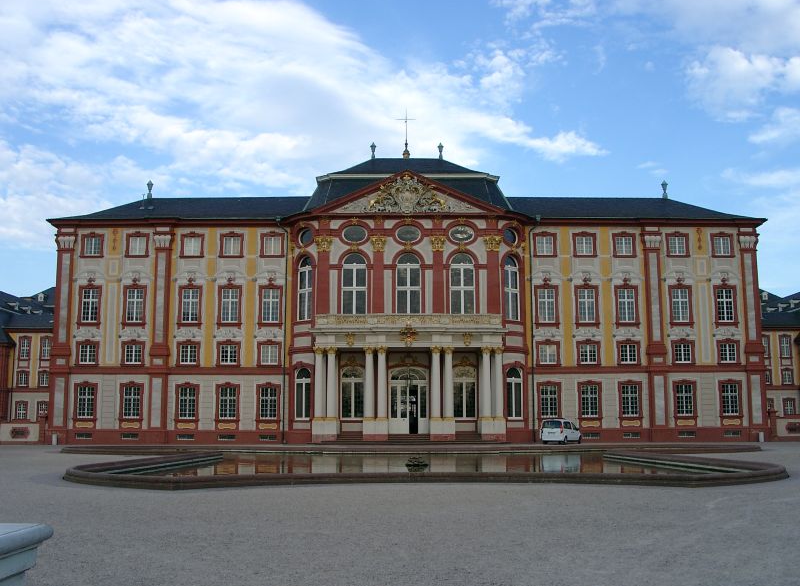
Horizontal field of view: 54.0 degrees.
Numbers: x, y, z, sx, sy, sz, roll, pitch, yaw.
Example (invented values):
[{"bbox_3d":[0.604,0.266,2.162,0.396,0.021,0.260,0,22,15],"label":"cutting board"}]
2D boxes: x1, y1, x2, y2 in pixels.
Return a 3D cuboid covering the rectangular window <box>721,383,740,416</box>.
[{"bbox_3d":[26.922,8.693,64.042,1.470,2.560,0.250,0,-8,0],"label":"rectangular window"}]

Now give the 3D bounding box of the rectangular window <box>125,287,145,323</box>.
[{"bbox_3d":[-21.273,1.028,63.105,1.501,2.775,0.200,0,-8,-1],"label":"rectangular window"}]

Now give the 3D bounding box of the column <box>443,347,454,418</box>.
[{"bbox_3d":[3.603,6.646,58.013,0.760,5.246,0.760,0,-8,-1],"label":"column"}]

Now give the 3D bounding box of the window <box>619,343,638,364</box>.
[{"bbox_3d":[18.042,4.806,61.908,1.427,1.542,0.250,0,-8,-1],"label":"window"}]

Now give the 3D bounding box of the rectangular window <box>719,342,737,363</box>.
[{"bbox_3d":[25.717,4.746,61.555,1.386,1.581,0.250,0,-8,-1],"label":"rectangular window"}]

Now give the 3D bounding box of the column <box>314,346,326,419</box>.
[{"bbox_3d":[-5.783,6.456,56.877,0.723,5.092,0.723,0,-7,-1],"label":"column"}]

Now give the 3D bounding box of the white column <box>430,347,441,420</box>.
[{"bbox_3d":[2.607,6.475,56.587,0.721,5.203,0.721,0,-8,-1],"label":"white column"}]

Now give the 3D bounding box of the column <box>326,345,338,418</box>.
[{"bbox_3d":[-5.080,6.793,59.087,0.760,5.360,0.760,0,-8,0],"label":"column"}]

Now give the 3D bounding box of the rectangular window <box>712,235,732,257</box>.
[{"bbox_3d":[26.531,-3.856,64.646,1.525,1.734,0.200,0,-8,-1],"label":"rectangular window"}]

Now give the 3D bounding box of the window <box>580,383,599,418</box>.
[{"bbox_3d":[15.534,8.813,64.130,1.470,2.670,0.250,0,-8,0],"label":"window"}]

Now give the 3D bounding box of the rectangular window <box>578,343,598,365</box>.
[{"bbox_3d":[15.522,5.060,64.651,1.510,1.700,0.250,0,-8,0],"label":"rectangular window"}]

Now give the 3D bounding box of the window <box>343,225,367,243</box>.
[{"bbox_3d":[-3.552,-4.617,61.892,1.952,1.366,0.200,0,-8,-1],"label":"window"}]

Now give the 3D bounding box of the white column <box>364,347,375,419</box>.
[{"bbox_3d":[-2.158,6.469,56.531,0.719,5.198,0.719,0,-8,-1],"label":"white column"}]

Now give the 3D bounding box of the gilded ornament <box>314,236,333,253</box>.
[{"bbox_3d":[-6.005,-3.842,61.930,1.360,1.290,0.550,0,-8,-1],"label":"gilded ornament"}]

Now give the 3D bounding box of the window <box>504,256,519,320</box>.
[{"bbox_3d":[8.628,-0.403,60.972,1.750,5.177,0.250,7,-11,-40],"label":"window"}]

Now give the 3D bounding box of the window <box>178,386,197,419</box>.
[{"bbox_3d":[-16.777,8.663,62.112,1.377,2.638,0.200,0,-8,-1],"label":"window"}]

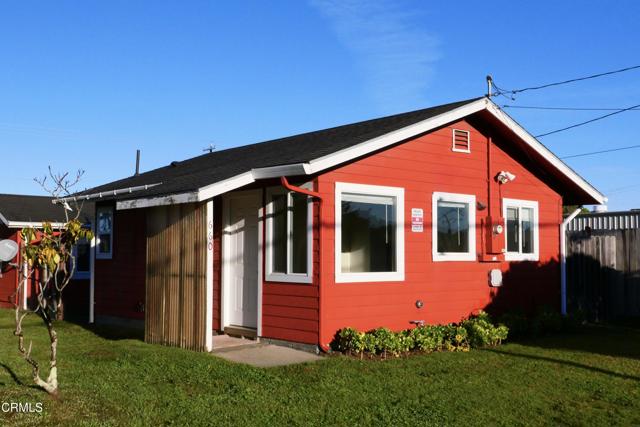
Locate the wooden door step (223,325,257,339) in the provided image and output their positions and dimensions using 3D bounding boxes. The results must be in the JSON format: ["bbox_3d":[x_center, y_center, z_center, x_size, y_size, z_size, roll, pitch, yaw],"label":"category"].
[{"bbox_3d":[-1.224,1.884,11.133,0.220,0.140,0.920,3,-4,-40],"label":"wooden door step"}]

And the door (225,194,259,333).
[{"bbox_3d":[-1.197,0.754,11.217,0.090,2.100,0.950,3,-4,-40],"label":"door"}]

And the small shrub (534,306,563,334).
[{"bbox_3d":[4.070,1.906,12.692,0.490,0.490,0.450,3,-4,-40],"label":"small shrub"}]

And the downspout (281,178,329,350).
[{"bbox_3d":[-0.188,0.693,9.563,0.720,2.380,0.300,3,-4,-40],"label":"downspout"}]

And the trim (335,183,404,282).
[{"bbox_3d":[0.773,0.299,10.413,1.409,1.419,0.070,3,-4,-40],"label":"trim"}]

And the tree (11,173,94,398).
[{"bbox_3d":[-2.743,0.696,7.293,0.800,2.240,0.720,1,-4,-20],"label":"tree"}]

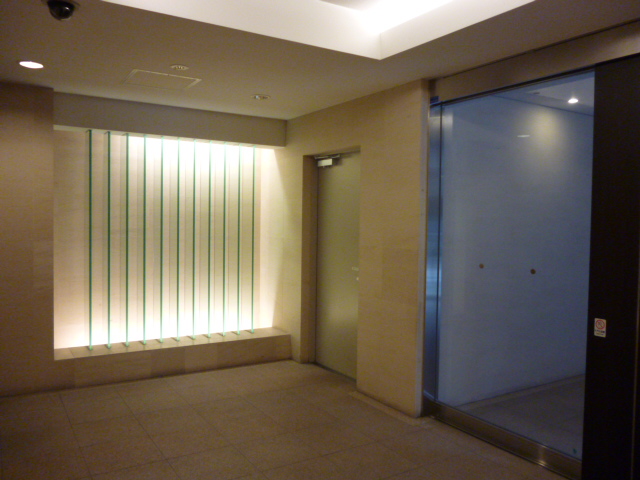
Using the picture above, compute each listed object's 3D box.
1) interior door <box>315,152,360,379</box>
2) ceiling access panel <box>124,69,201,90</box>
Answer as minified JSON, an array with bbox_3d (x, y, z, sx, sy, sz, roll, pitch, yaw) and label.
[{"bbox_3d":[0.200,0.223,4.756,0.050,2.000,0.790,-1,3,-33],"label":"interior door"},{"bbox_3d":[-1.196,-1.193,3.856,0.460,0.020,0.450,0,3,-33],"label":"ceiling access panel"}]

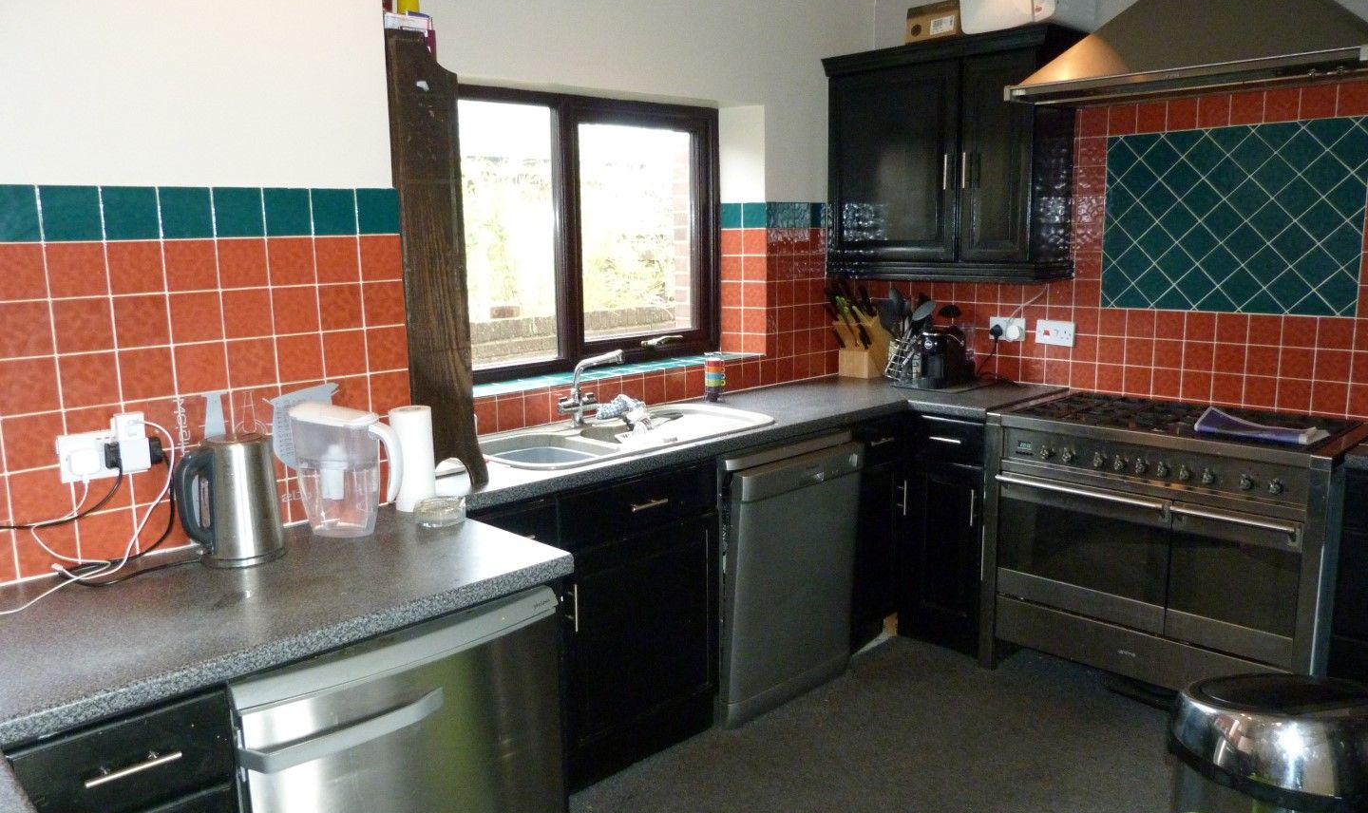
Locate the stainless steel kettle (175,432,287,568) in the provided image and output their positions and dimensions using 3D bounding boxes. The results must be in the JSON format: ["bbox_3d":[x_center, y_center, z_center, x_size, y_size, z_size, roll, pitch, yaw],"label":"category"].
[{"bbox_3d":[-0.861,0.175,1.871,0.155,0.236,0.200,7,13,40],"label":"stainless steel kettle"}]

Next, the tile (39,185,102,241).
[{"bbox_3d":[-1.109,-0.349,1.789,0.098,0.098,0.008,-11,14,-44],"label":"tile"}]

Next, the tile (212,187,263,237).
[{"bbox_3d":[-0.899,-0.390,1.994,0.098,0.098,0.008,-11,14,-44],"label":"tile"}]

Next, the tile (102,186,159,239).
[{"bbox_3d":[-1.039,-0.362,1.857,0.098,0.098,0.008,-11,14,-44],"label":"tile"}]

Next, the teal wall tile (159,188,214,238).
[{"bbox_3d":[-0.977,-0.379,1.943,0.100,0.100,0.008,-10,14,-42],"label":"teal wall tile"}]

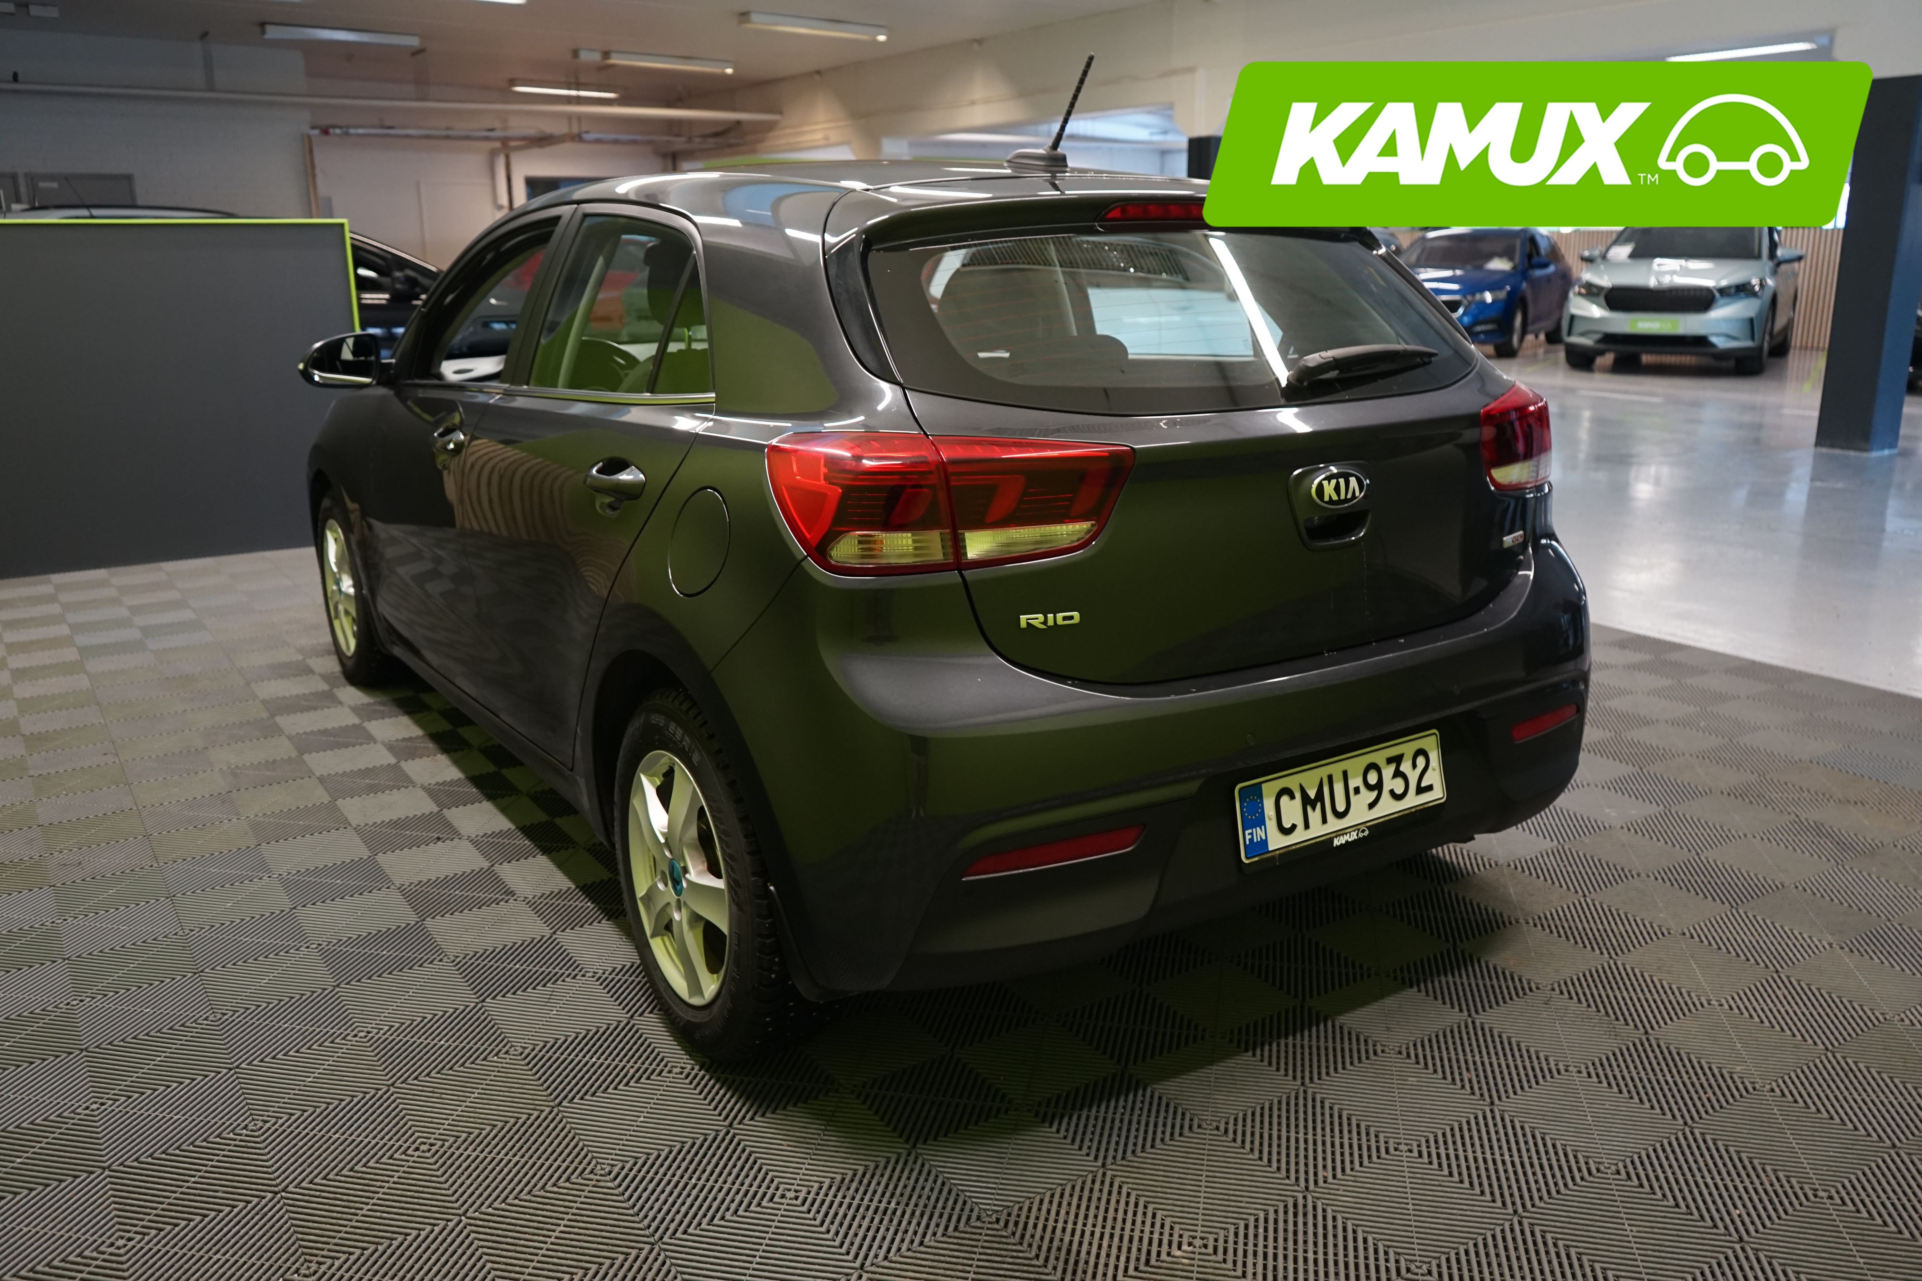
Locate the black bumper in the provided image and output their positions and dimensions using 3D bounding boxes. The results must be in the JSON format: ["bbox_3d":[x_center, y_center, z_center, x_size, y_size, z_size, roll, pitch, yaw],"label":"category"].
[{"bbox_3d":[0.497,0.106,2.412,1.710,0.608,0.370,-10,17,-32],"label":"black bumper"}]

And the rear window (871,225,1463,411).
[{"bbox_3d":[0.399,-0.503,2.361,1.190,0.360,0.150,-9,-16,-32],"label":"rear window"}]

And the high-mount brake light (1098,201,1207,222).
[{"bbox_3d":[0.363,-0.707,2.468,0.320,0.035,0.045,-9,17,-32],"label":"high-mount brake light"}]

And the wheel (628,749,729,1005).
[{"bbox_3d":[-0.385,0.367,2.424,0.170,0.410,0.410,-9,17,-32],"label":"wheel"}]

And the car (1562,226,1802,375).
[{"bbox_3d":[7.840,-3.810,16.010,1.900,1.620,4.650,9,17,32],"label":"car"}]

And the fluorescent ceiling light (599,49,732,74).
[{"bbox_3d":[-3.406,-6.781,17.549,1.530,0.120,0.170,-10,17,-34],"label":"fluorescent ceiling light"}]

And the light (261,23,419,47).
[{"bbox_3d":[-6.416,-6.263,15.538,1.530,0.120,0.170,-10,17,-34],"label":"light"}]

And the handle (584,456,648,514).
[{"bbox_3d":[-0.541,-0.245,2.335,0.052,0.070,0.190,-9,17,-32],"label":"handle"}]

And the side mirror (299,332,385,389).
[{"bbox_3d":[-1.547,-0.706,3.746,0.210,0.138,0.140,-10,17,-32],"label":"side mirror"}]

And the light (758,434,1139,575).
[{"bbox_3d":[-0.004,-0.197,2.020,0.445,0.178,0.270,-10,17,-32],"label":"light"}]

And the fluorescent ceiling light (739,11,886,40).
[{"bbox_3d":[-1.333,-5.735,13.969,1.530,0.120,0.170,-12,19,-39],"label":"fluorescent ceiling light"}]

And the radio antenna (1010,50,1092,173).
[{"bbox_3d":[0.169,-0.928,2.651,0.060,0.195,0.210,-10,17,-32],"label":"radio antenna"}]

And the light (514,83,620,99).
[{"bbox_3d":[-5.315,-7.415,20.088,1.530,0.120,0.170,-10,17,-34],"label":"light"}]

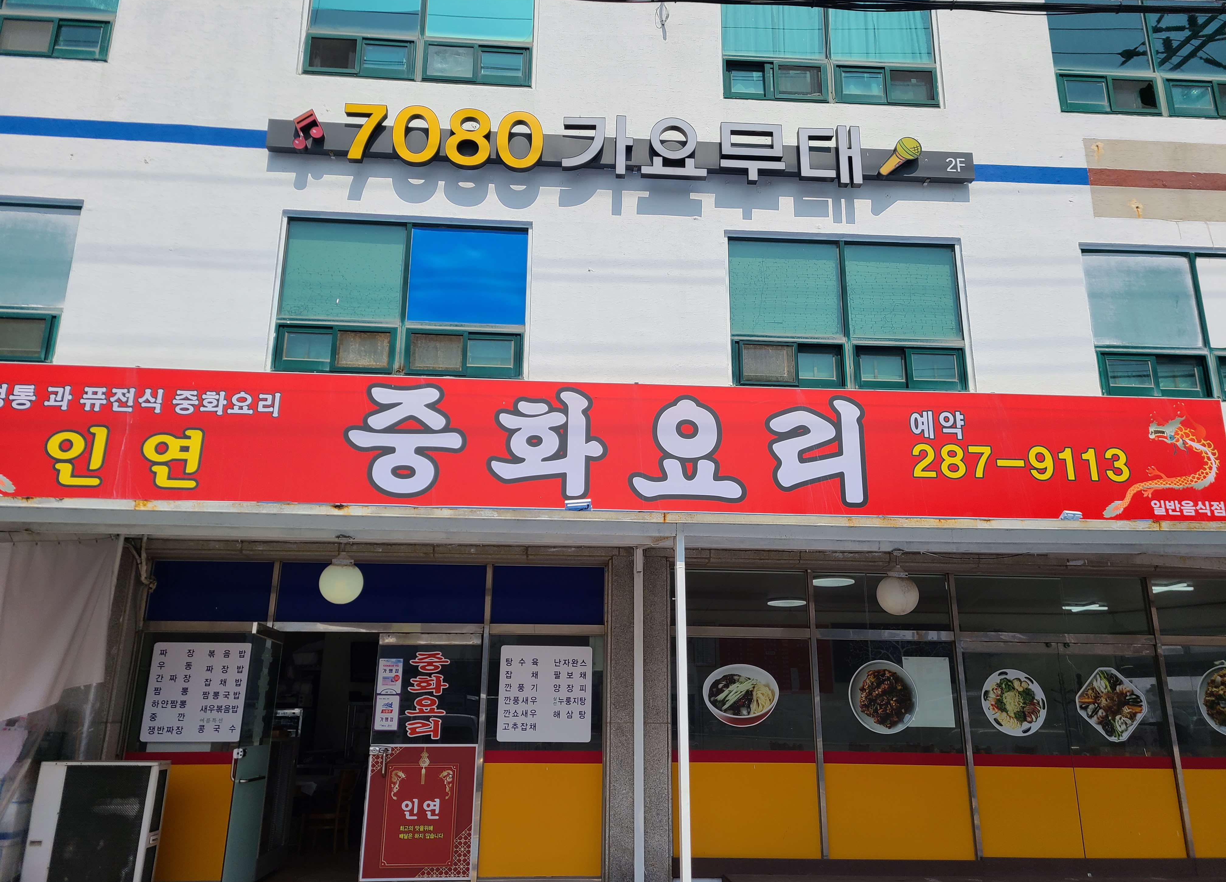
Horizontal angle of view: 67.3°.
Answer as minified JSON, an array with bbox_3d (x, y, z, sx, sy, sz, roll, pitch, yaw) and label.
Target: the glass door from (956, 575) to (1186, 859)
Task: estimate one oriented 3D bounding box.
[{"bbox_3d":[4.169,2.490,8.480,1.878,2.485,0.080,2,-17,-4],"label":"glass door"}]

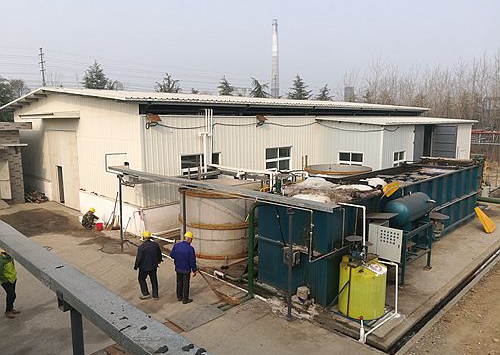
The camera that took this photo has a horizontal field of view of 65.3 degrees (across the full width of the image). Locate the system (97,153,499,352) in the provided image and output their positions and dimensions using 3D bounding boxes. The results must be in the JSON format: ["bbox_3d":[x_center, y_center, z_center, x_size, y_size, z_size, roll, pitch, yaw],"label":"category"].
[{"bbox_3d":[3.819,0.857,15.119,8.700,2.800,13.600,8,12,44],"label":"system"}]

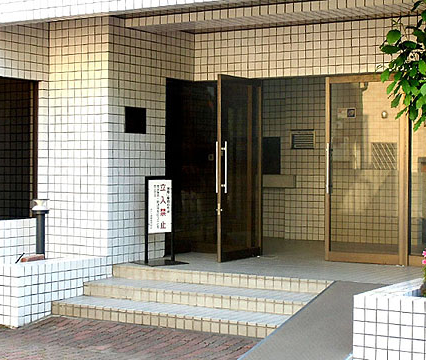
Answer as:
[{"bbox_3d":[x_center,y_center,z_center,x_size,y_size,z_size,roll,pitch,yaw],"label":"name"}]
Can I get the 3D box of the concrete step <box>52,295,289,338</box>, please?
[{"bbox_3d":[-0.460,1.362,7.885,2.544,0.131,0.430,1,1,28],"label":"concrete step"}]

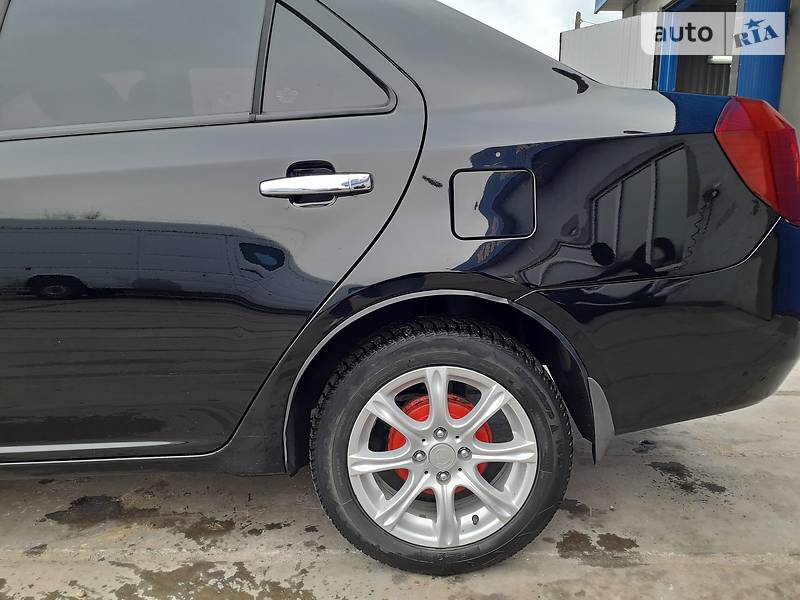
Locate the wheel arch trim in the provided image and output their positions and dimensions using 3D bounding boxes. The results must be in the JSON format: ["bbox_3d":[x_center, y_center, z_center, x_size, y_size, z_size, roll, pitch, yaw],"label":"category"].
[{"bbox_3d":[0.100,0.169,1.367,0.709,0.388,0.080,-1,9,0],"label":"wheel arch trim"}]

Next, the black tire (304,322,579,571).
[{"bbox_3d":[0.095,0.342,1.494,0.610,0.610,0.200,-1,9,0],"label":"black tire"}]

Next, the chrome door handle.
[{"bbox_3d":[-0.172,-0.234,1.276,0.230,0.047,0.045,-2,9,0],"label":"chrome door handle"}]

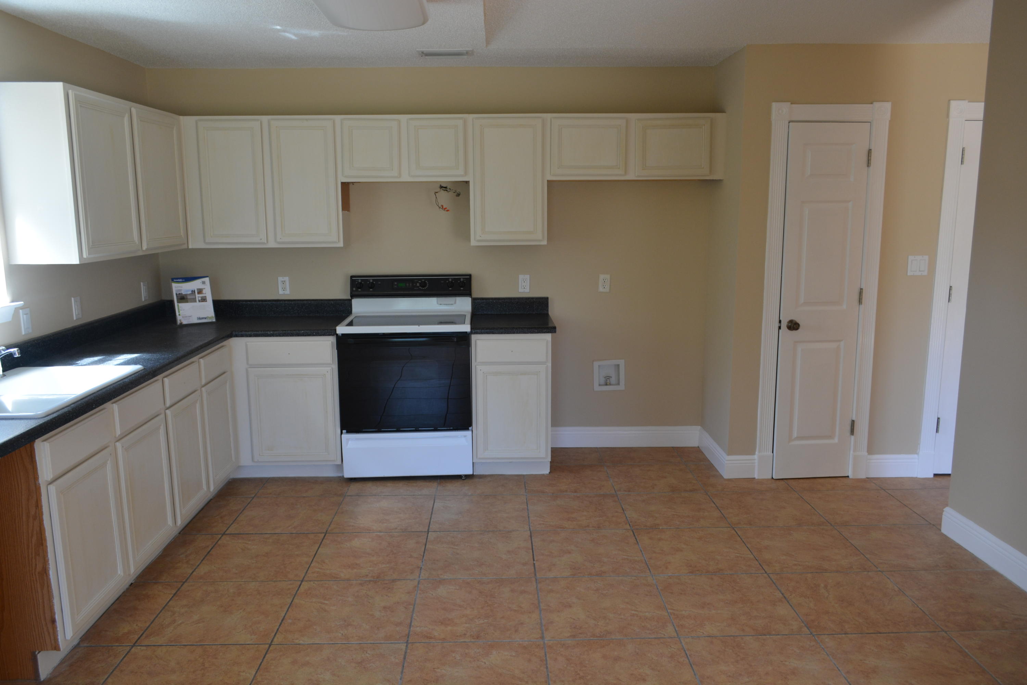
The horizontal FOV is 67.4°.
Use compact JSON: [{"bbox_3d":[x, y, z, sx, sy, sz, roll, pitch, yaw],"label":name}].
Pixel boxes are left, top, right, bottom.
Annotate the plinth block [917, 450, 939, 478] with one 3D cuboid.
[{"bbox_3d":[2.437,0.720,4.546,0.100,0.154,0.030,-1,10,-1],"label":"plinth block"}]

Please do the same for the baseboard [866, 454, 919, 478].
[{"bbox_3d":[2.244,0.729,4.553,0.305,0.141,0.015,-1,9,-1],"label":"baseboard"}]

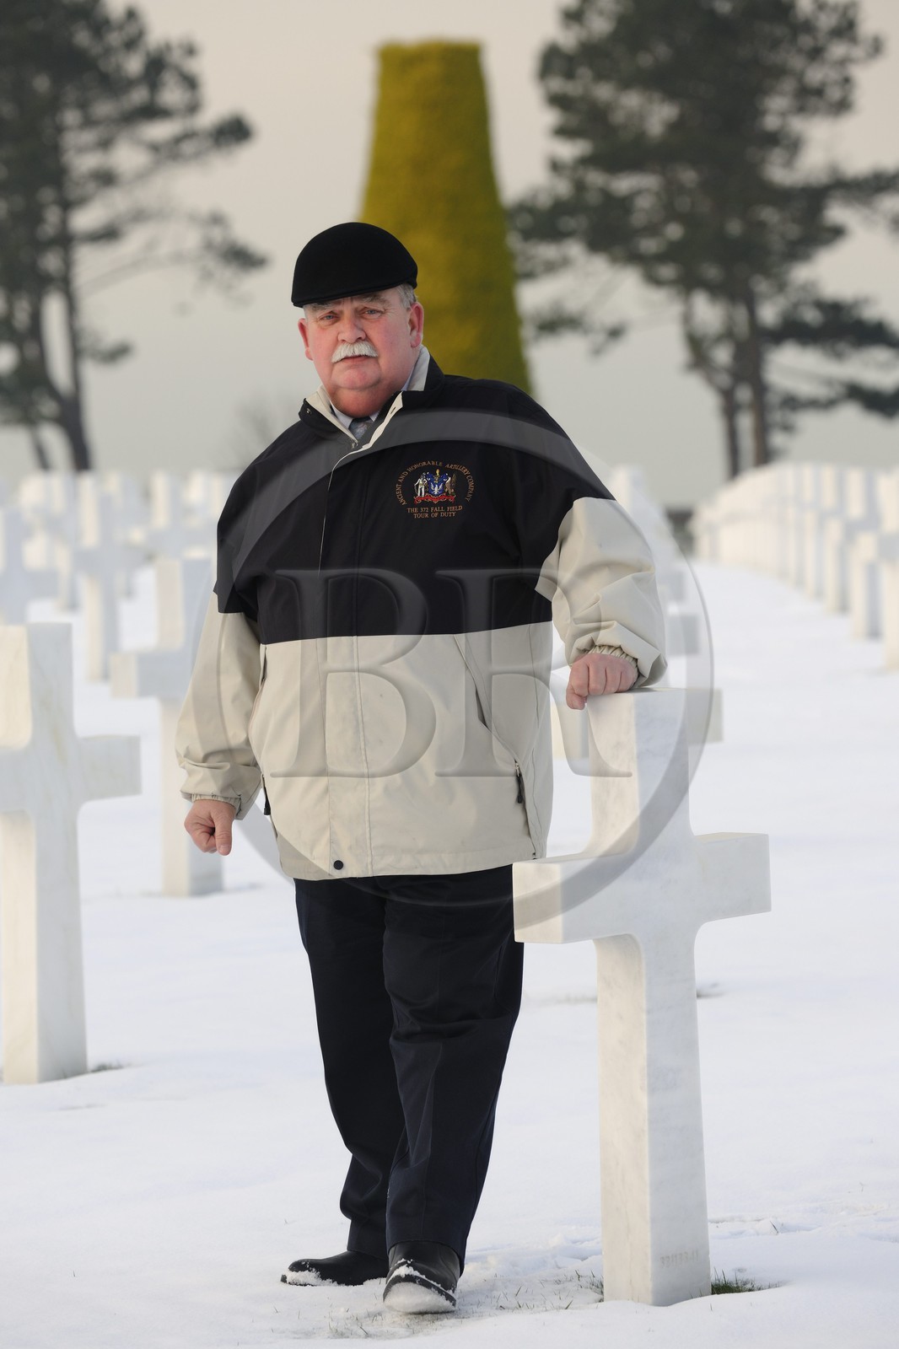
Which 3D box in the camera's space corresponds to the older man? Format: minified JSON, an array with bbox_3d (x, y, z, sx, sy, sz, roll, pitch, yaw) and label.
[{"bbox_3d":[-0.046,0.152,11.256,0.744,1.799,0.452,-1,3,22],"label":"older man"}]

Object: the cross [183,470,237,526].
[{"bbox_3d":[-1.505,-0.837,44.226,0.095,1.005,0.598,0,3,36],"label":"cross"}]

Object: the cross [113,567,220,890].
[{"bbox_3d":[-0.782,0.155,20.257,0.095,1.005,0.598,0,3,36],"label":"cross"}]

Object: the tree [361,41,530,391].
[{"bbox_3d":[-0.159,-3.683,68.000,2.400,5.300,2.400,-2,2,0],"label":"tree"}]

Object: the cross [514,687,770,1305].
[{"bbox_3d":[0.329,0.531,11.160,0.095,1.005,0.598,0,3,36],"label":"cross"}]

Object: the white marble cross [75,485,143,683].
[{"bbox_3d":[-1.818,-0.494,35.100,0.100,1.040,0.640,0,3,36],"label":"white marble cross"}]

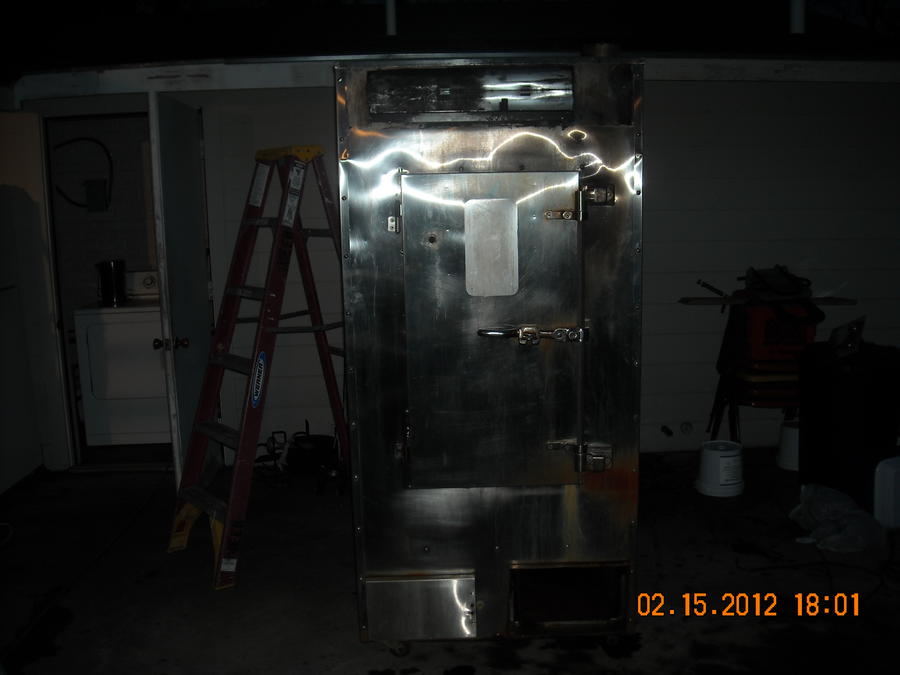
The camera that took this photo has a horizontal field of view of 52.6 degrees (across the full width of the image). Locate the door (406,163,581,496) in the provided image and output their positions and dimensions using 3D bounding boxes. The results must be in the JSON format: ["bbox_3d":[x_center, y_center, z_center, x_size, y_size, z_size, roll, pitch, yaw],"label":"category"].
[{"bbox_3d":[0.133,-0.009,2.810,0.545,0.990,0.060,-1,9,-1],"label":"door"}]

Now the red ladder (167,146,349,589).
[{"bbox_3d":[-0.708,0.060,3.995,1.030,1.730,0.550,-8,12,-38],"label":"red ladder"}]

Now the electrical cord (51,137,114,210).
[{"bbox_3d":[-2.520,-1.124,6.240,0.440,0.500,0.060,-1,9,-1],"label":"electrical cord"}]

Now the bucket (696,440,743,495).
[{"bbox_3d":[1.392,0.669,4.670,0.235,0.230,0.235,-1,9,0],"label":"bucket"}]

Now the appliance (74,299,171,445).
[{"bbox_3d":[-1.967,0.155,6.040,0.690,0.950,0.680,-1,9,-1],"label":"appliance"}]

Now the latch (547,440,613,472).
[{"bbox_3d":[0.406,0.370,2.850,0.205,0.108,0.060,-1,9,-1],"label":"latch"}]

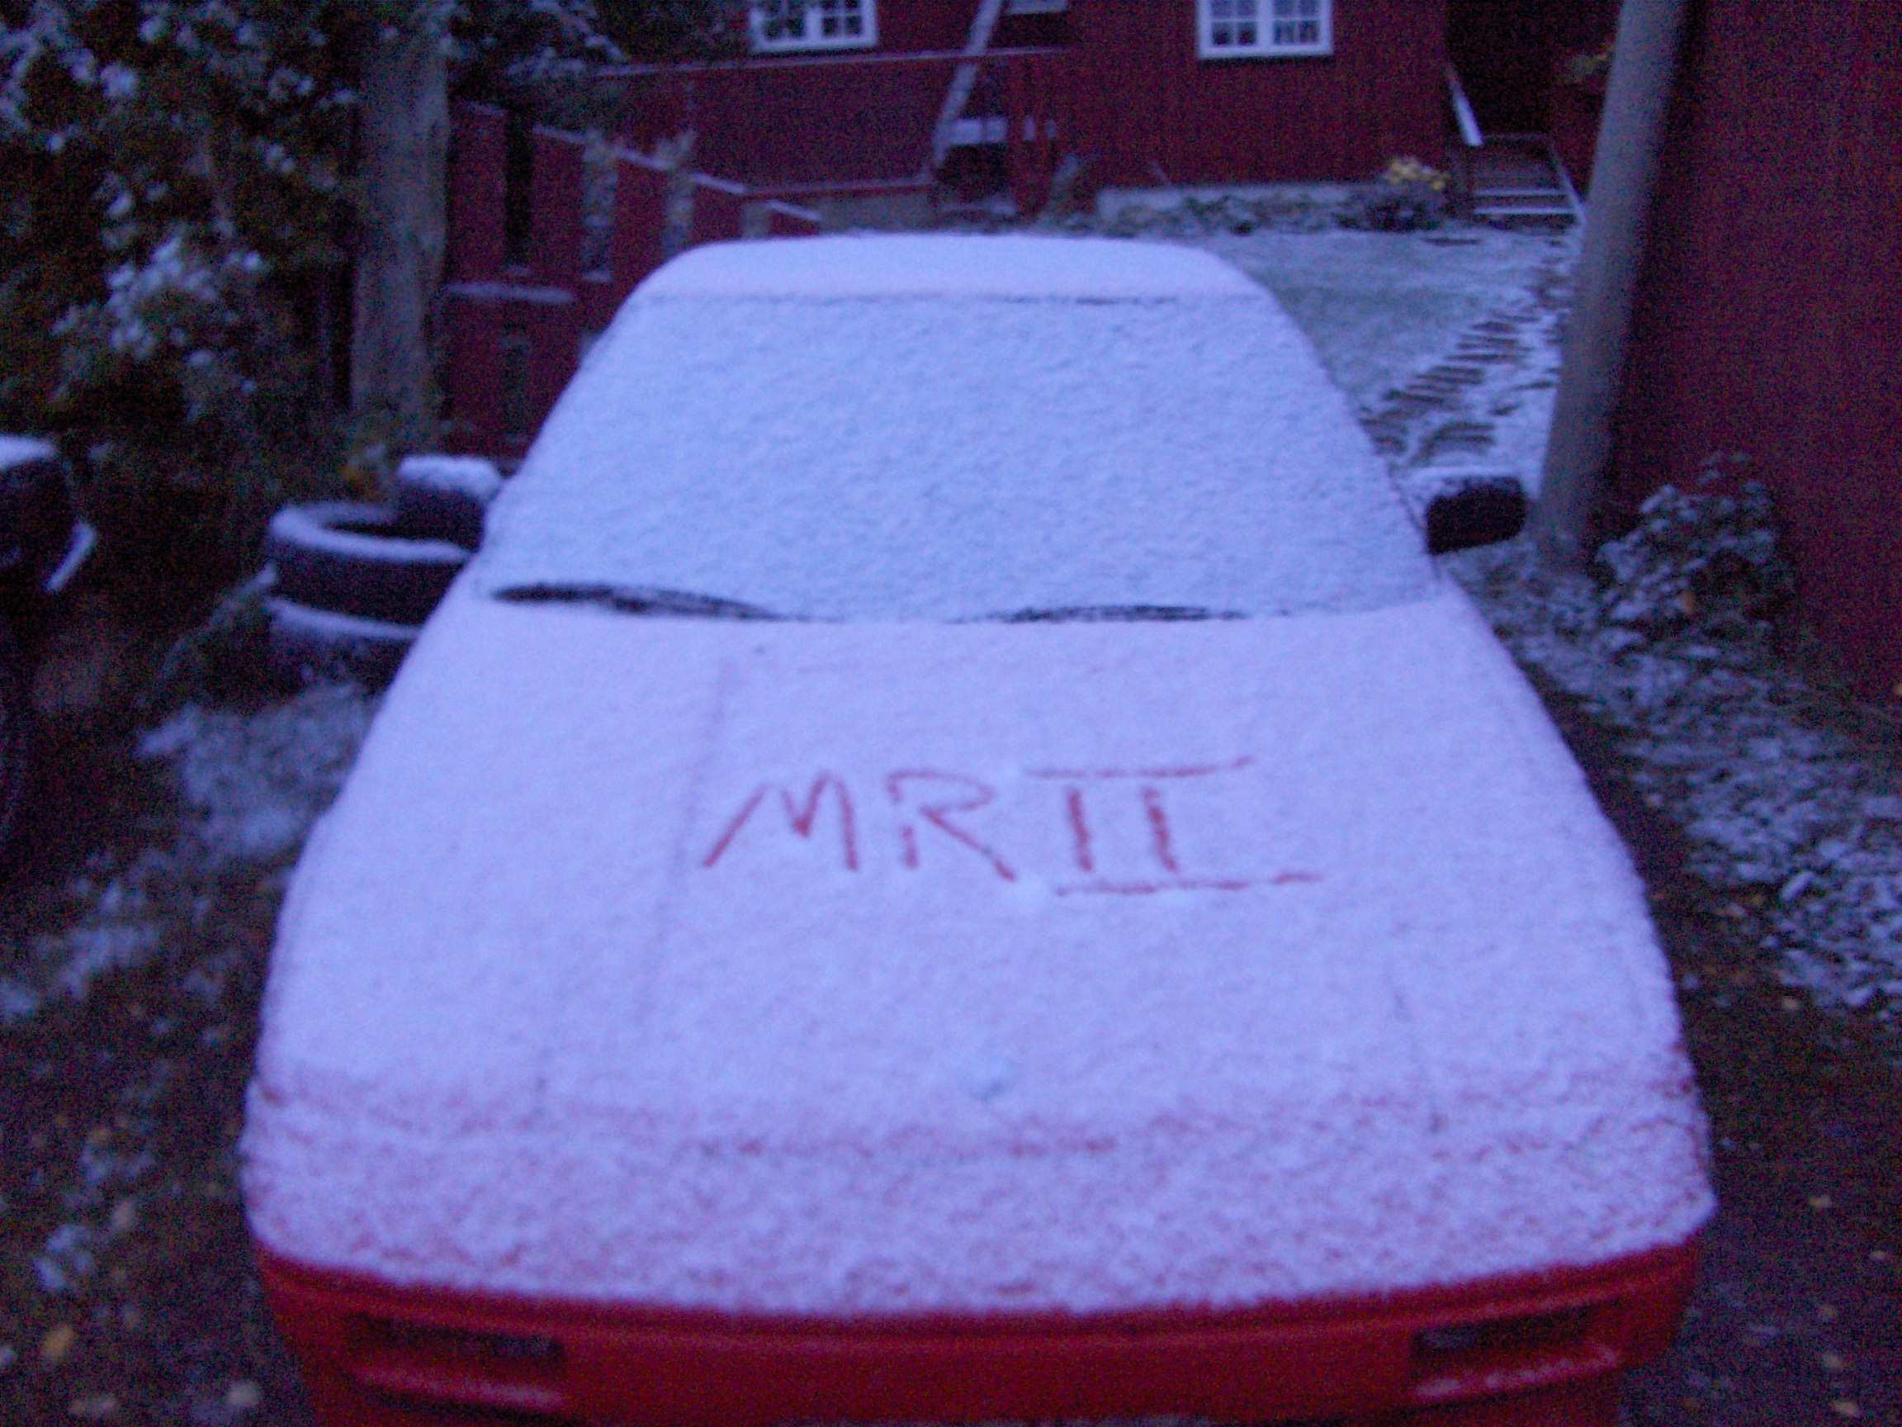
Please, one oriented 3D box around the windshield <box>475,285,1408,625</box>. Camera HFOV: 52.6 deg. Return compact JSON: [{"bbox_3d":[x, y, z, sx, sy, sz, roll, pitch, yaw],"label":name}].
[{"bbox_3d":[0.014,-0.396,3.033,1.420,0.100,0.750,0,50,-2],"label":"windshield"}]

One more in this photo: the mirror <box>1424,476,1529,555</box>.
[{"bbox_3d":[0.842,-0.317,3.100,0.175,0.115,0.090,0,21,-2],"label":"mirror"}]

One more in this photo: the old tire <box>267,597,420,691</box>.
[{"bbox_3d":[-1.389,-0.191,4.800,0.610,0.180,0.610,4,20,0],"label":"old tire"}]

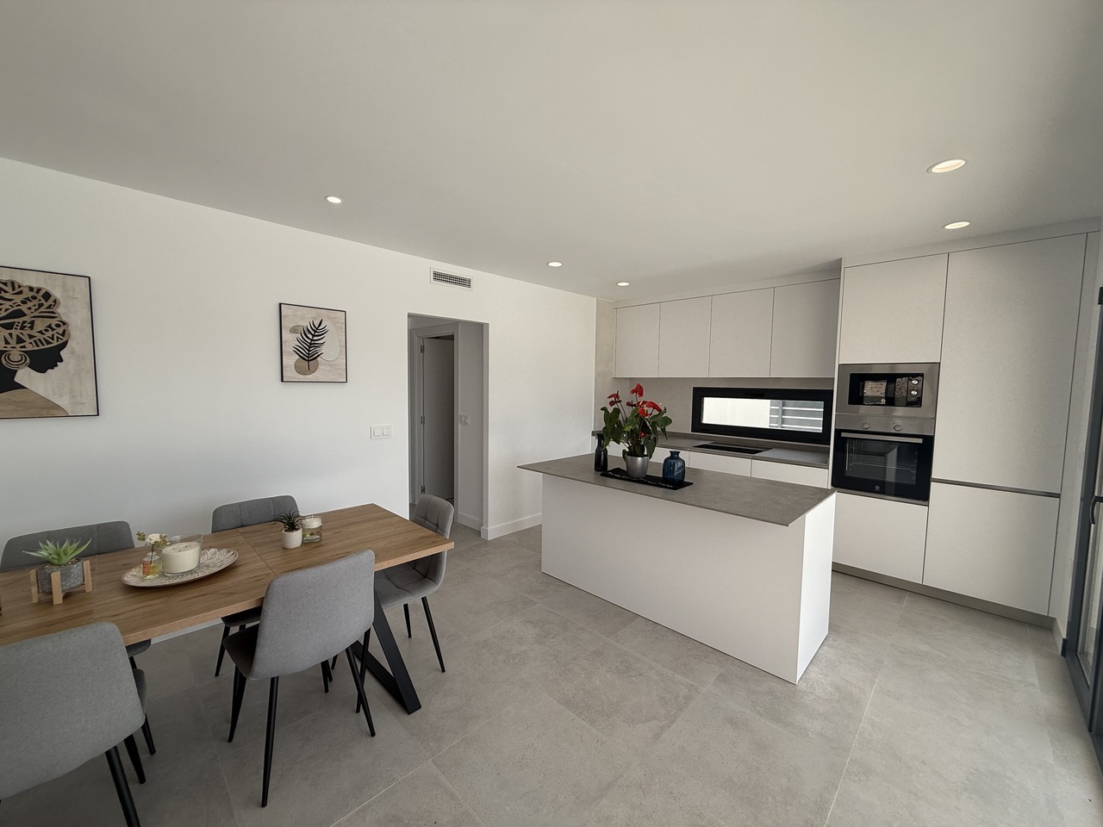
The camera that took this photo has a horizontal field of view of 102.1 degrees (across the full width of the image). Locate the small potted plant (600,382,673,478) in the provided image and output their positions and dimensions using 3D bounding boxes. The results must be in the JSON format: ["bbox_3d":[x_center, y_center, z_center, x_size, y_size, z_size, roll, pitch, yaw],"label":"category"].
[{"bbox_3d":[0.585,0.106,2.992,0.450,0.620,0.430,1,4,0],"label":"small potted plant"}]

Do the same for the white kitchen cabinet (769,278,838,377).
[{"bbox_3d":[2.419,-0.747,4.114,0.602,0.843,0.350,5,6,44],"label":"white kitchen cabinet"}]

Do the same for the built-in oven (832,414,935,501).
[{"bbox_3d":[2.649,0.305,3.534,0.597,0.591,0.550,5,6,44],"label":"built-in oven"}]

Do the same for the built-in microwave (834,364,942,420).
[{"bbox_3d":[2.604,-0.185,3.445,0.597,0.393,0.400,5,6,44],"label":"built-in microwave"}]

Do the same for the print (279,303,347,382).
[{"bbox_3d":[-1.600,-0.460,3.020,0.029,0.500,0.406,5,6,44],"label":"print"}]

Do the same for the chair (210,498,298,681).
[{"bbox_3d":[-1.428,0.906,2.264,0.450,0.850,0.550,-3,6,-43],"label":"chair"}]

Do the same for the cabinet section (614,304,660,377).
[{"bbox_3d":[1.128,-0.853,5.366,0.603,0.838,0.360,5,6,44],"label":"cabinet section"}]

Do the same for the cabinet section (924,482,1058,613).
[{"bbox_3d":[3.094,0.858,3.172,0.600,0.739,0.610,5,6,44],"label":"cabinet section"}]

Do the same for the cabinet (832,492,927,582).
[{"bbox_3d":[2.650,0.914,3.588,0.597,0.562,0.580,5,6,44],"label":"cabinet"}]

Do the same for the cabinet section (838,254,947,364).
[{"bbox_3d":[2.688,-0.749,3.476,0.600,0.743,0.610,5,6,44],"label":"cabinet section"}]

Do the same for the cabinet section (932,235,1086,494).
[{"bbox_3d":[3.111,-0.311,3.088,0.600,1.548,0.610,5,6,44],"label":"cabinet section"}]

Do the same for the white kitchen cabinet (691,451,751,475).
[{"bbox_3d":[1.777,0.756,4.438,0.597,0.733,0.600,5,6,44],"label":"white kitchen cabinet"}]

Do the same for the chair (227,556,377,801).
[{"bbox_3d":[-1.009,0.943,1.825,0.545,0.850,0.450,4,5,40],"label":"chair"}]

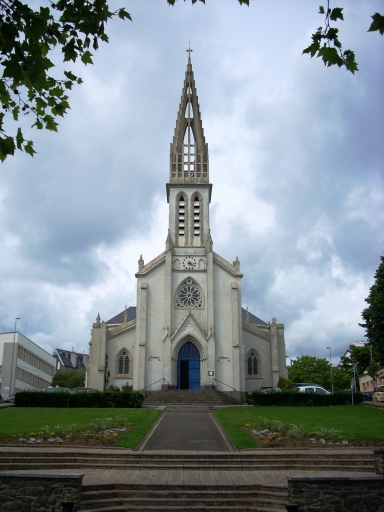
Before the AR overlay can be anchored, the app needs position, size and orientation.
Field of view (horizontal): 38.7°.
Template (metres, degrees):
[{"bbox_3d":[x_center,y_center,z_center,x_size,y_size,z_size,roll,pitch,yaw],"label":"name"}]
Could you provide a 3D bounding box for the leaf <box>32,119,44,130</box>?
[{"bbox_3d":[-1.402,-1.201,5.000,0.110,0.110,0.050,0,-17,0],"label":"leaf"}]

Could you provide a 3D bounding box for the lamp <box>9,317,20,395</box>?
[{"bbox_3d":[-19.186,10.932,59.438,0.650,8.800,0.250,0,-17,0],"label":"lamp"}]

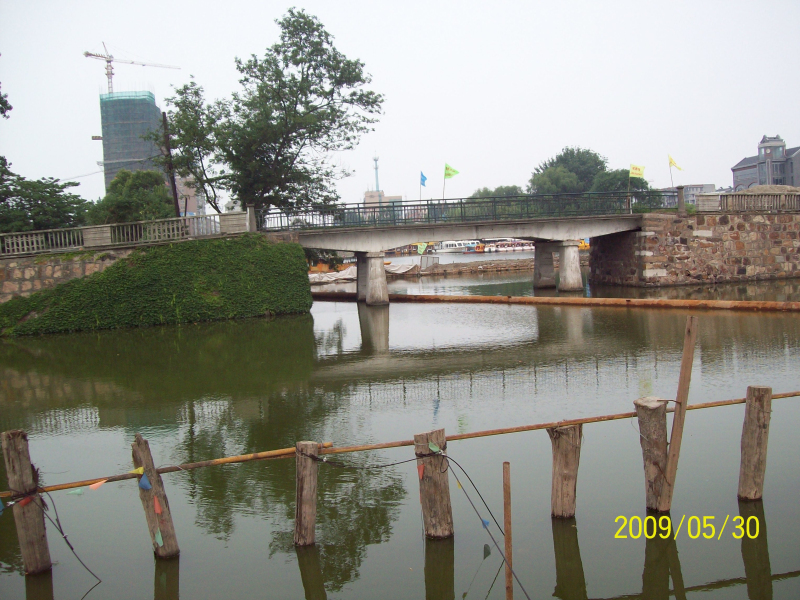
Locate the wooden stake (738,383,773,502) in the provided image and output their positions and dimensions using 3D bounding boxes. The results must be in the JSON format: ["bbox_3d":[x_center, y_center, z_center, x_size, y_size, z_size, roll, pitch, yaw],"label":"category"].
[{"bbox_3d":[2.835,1.131,6.649,0.202,0.901,0.202,5,7,22],"label":"wooden stake"}]

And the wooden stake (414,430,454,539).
[{"bbox_3d":[0.266,1.354,6.228,0.222,0.804,0.222,-6,4,2],"label":"wooden stake"}]

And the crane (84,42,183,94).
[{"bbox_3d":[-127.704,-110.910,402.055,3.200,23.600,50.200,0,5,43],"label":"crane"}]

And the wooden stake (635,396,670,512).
[{"bbox_3d":[2.009,1.207,6.571,0.241,0.852,0.241,-3,4,17],"label":"wooden stake"}]

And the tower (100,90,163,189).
[{"bbox_3d":[-125.620,-58.161,403.526,24.500,79.059,22.000,-3,4,3],"label":"tower"}]

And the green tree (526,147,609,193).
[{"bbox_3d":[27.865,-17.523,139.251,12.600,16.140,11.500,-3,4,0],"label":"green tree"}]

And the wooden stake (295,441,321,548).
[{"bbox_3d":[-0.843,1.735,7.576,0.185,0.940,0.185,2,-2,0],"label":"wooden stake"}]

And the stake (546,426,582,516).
[{"bbox_3d":[1.297,1.315,6.539,0.248,0.723,0.248,0,4,10],"label":"stake"}]

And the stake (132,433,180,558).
[{"bbox_3d":[-1.808,1.427,6.119,0.186,0.920,0.186,-12,6,-16],"label":"stake"}]

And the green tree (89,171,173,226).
[{"bbox_3d":[-22.334,-7.293,70.240,7.300,7.401,7.000,-4,4,-17],"label":"green tree"}]

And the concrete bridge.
[{"bbox_3d":[2.381,-2.485,40.791,18.600,4.560,5.400,-4,4,-8],"label":"concrete bridge"}]

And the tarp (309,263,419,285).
[{"bbox_3d":[-3.045,-2.463,69.178,9.600,1.150,2.800,-4,4,-12],"label":"tarp"}]

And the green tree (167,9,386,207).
[{"bbox_3d":[-6.295,-8.719,41.990,11.200,11.610,9.500,-3,4,0],"label":"green tree"}]

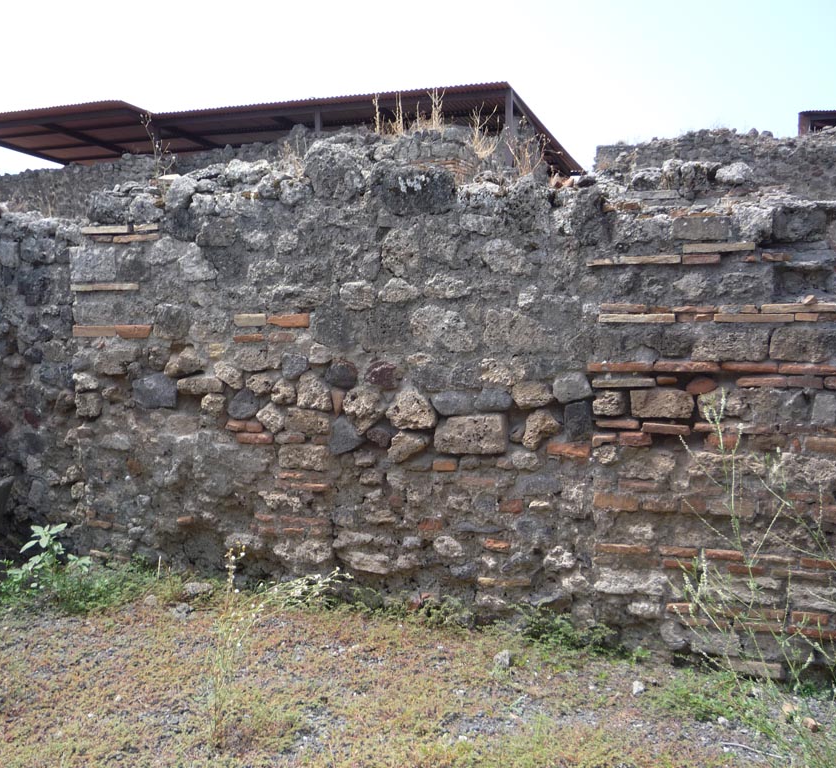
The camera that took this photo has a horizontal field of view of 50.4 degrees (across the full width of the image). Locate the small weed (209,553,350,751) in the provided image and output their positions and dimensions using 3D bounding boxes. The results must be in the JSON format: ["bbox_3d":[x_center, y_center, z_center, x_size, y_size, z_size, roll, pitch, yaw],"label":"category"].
[{"bbox_3d":[-0.484,0.918,3.080,0.470,0.650,0.380,0,5,0],"label":"small weed"}]

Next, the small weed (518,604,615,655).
[{"bbox_3d":[0.656,1.093,3.950,0.430,0.210,0.260,1,5,15],"label":"small weed"}]

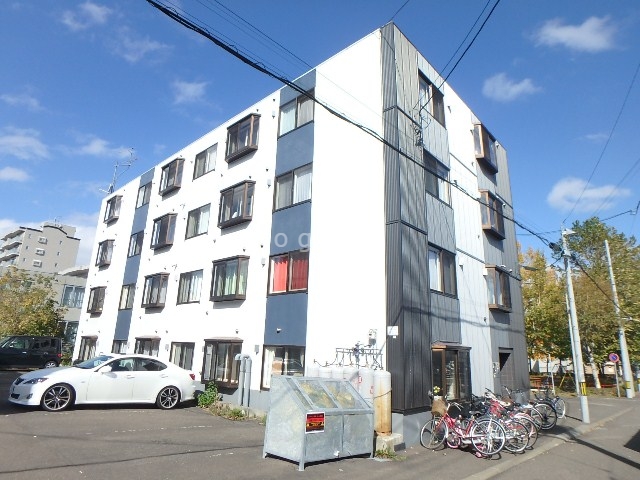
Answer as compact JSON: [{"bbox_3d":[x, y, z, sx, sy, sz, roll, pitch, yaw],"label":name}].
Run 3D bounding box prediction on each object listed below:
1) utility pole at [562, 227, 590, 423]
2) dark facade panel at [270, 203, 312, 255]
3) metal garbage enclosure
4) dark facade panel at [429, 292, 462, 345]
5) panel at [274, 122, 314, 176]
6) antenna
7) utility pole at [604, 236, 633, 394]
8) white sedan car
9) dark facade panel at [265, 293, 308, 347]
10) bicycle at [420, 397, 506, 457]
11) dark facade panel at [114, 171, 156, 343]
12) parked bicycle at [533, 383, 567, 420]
[{"bbox_3d":[8.384,2.608,12.864,0.280,6.313,0.280,-12,-21,41],"label":"utility pole"},{"bbox_3d":[-0.916,-0.298,12.251,1.750,1.450,0.100,-12,-21,41],"label":"dark facade panel"},{"bbox_3d":[0.049,3.123,6.824,0.907,1.271,1.713,-14,-25,43],"label":"metal garbage enclosure"},{"bbox_3d":[3.278,2.070,10.030,0.080,1.177,1.691,-12,-21,41],"label":"dark facade panel"},{"bbox_3d":[-0.830,-2.982,12.927,1.742,1.445,0.100,-12,-21,41],"label":"panel"},{"bbox_3d":[-13.532,-4.571,26.163,2.111,3.493,1.200,1,-16,4],"label":"antenna"},{"bbox_3d":[15.829,4.023,20.797,0.340,8.329,0.340,-12,-21,41],"label":"utility pole"},{"bbox_3d":[-5.758,3.952,10.909,4.580,1.420,1.795,20,-24,-41],"label":"white sedan car"},{"bbox_3d":[-0.994,2.367,11.421,1.760,1.455,0.100,-12,-21,41],"label":"dark facade panel"},{"bbox_3d":[2.835,3.815,8.034,1.740,1.040,0.560,-3,-16,18],"label":"bicycle"},{"bbox_3d":[-9.016,0.547,18.994,1.588,8.530,0.100,-12,-21,41],"label":"dark facade panel"},{"bbox_3d":[7.666,5.383,12.987,0.560,1.020,1.720,3,-16,-2],"label":"parked bicycle"}]

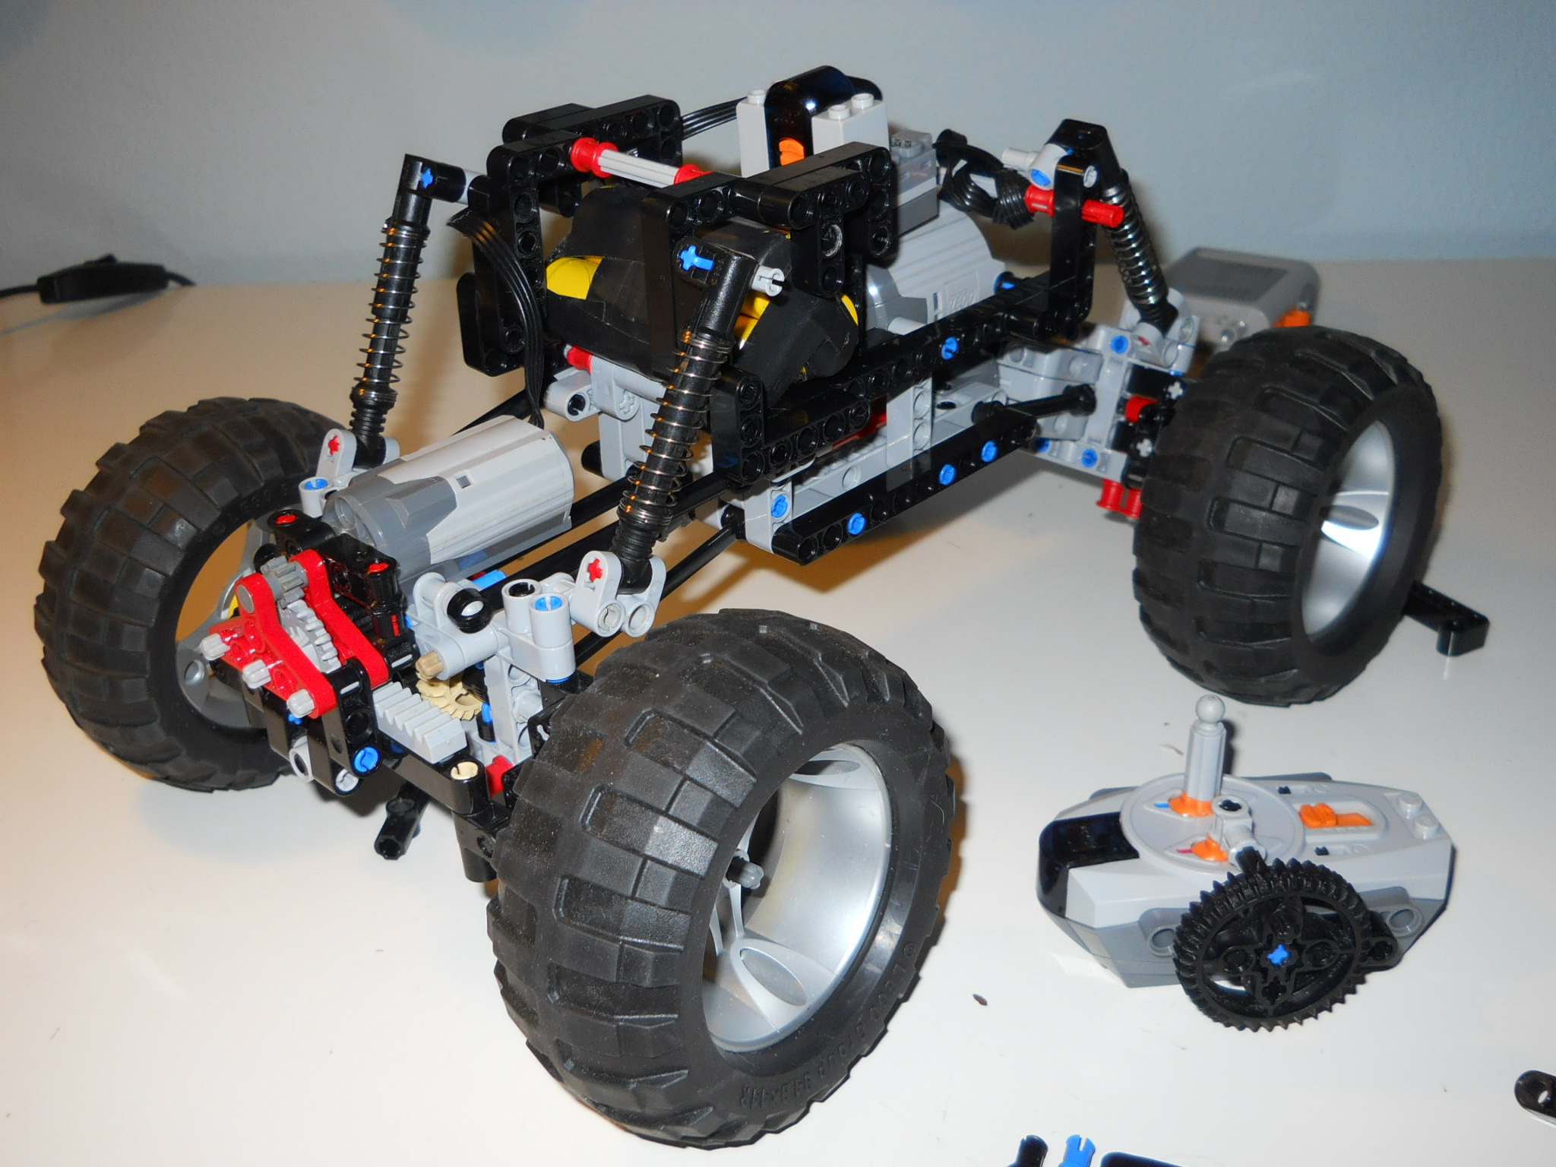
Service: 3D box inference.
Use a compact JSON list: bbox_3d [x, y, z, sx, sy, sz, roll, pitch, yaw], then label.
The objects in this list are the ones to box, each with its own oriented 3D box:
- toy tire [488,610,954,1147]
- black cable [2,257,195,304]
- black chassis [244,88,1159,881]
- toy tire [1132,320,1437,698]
[{"bbox_3d":[-0.007,0.052,0.300,0.044,0.095,0.095,17,33,34],"label":"toy tire"},{"bbox_3d":[-0.324,-0.148,0.790,0.094,0.019,0.021,-8,28,-11],"label":"black cable"},{"bbox_3d":[-0.012,-0.041,0.383,0.118,0.124,0.244,22,37,39],"label":"black chassis"},{"bbox_3d":[0.130,-0.017,0.419,0.044,0.095,0.095,19,35,38],"label":"toy tire"}]

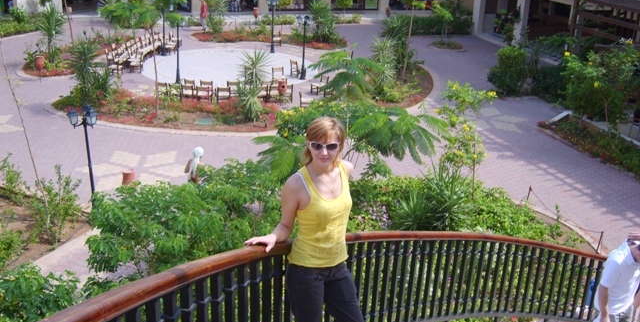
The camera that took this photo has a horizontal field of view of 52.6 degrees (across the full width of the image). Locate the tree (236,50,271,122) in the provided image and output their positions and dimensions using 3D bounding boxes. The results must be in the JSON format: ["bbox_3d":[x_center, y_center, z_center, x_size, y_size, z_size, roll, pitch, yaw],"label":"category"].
[{"bbox_3d":[-2.031,-2.313,20.085,1.150,2.252,1.100,2,22,0],"label":"tree"}]

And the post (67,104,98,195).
[{"bbox_3d":[-4.743,0.106,13.329,0.600,2.520,0.570,2,22,0],"label":"post"}]

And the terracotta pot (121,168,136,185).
[{"bbox_3d":[-4.435,0.482,15.047,0.330,0.520,0.330,2,22,-1],"label":"terracotta pot"}]

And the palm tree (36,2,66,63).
[{"bbox_3d":[-10.870,-5.086,25.968,1.100,2.385,1.050,2,22,0],"label":"palm tree"}]

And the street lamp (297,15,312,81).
[{"bbox_3d":[-0.624,-4.404,25.145,0.600,2.520,0.570,2,22,0],"label":"street lamp"}]

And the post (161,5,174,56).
[{"bbox_3d":[-6.813,-5.843,28.151,0.600,2.500,0.570,2,22,0],"label":"post"}]

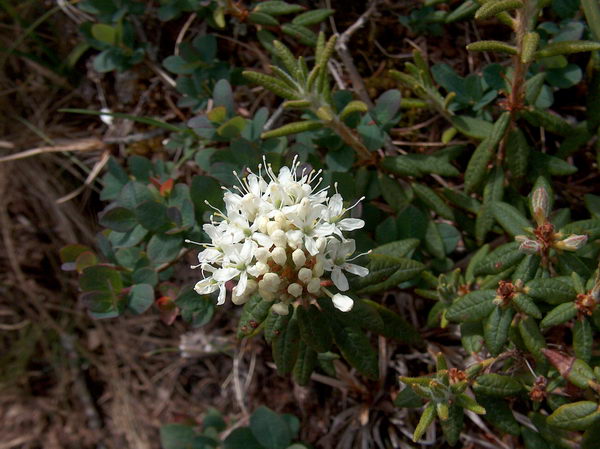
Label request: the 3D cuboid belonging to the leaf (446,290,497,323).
[{"bbox_3d":[0.074,0.035,0.275,0.024,0.004,0.011,-17,64,-16],"label":"leaf"}]

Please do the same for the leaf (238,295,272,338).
[{"bbox_3d":[-0.016,0.033,0.238,0.011,0.004,0.021,38,77,17],"label":"leaf"}]

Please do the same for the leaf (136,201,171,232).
[{"bbox_3d":[-0.065,-0.004,0.285,0.016,0.004,0.014,23,68,10],"label":"leaf"}]

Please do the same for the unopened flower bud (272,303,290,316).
[{"bbox_3d":[-0.006,0.028,0.207,0.005,0.005,0.005,-13,27,0],"label":"unopened flower bud"}]

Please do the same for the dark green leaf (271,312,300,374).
[{"bbox_3d":[-0.005,0.044,0.240,0.011,0.004,0.025,10,79,2],"label":"dark green leaf"}]

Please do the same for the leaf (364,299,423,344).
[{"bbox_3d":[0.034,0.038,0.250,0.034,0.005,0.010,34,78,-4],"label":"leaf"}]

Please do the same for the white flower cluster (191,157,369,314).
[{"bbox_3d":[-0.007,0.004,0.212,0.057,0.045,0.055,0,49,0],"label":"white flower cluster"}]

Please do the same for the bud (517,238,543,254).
[{"bbox_3d":[0.101,0.010,0.280,0.012,0.006,0.006,-7,90,-29],"label":"bud"}]

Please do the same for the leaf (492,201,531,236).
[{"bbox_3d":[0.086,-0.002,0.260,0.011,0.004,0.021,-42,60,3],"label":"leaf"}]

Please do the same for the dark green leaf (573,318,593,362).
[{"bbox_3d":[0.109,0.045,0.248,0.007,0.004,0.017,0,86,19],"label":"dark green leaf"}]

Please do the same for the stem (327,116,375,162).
[{"bbox_3d":[0.024,-0.041,0.305,0.005,0.031,0.005,-49,21,0],"label":"stem"}]

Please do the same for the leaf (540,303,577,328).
[{"bbox_3d":[0.111,0.039,0.275,0.018,0.005,0.007,-31,69,-6],"label":"leaf"}]

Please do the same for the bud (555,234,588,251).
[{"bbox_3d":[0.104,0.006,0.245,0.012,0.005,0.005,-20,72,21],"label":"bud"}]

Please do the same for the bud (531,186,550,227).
[{"bbox_3d":[0.107,-0.008,0.285,0.007,0.018,0.007,-2,14,0],"label":"bud"}]

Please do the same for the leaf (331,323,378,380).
[{"bbox_3d":[0.019,0.044,0.228,0.013,0.006,0.026,-37,82,-14],"label":"leaf"}]

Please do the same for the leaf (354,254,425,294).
[{"bbox_3d":[0.033,0.019,0.245,0.030,0.005,0.012,-16,59,-14],"label":"leaf"}]

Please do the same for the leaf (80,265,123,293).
[{"bbox_3d":[-0.088,0.025,0.285,0.020,0.004,0.013,12,68,11],"label":"leaf"}]

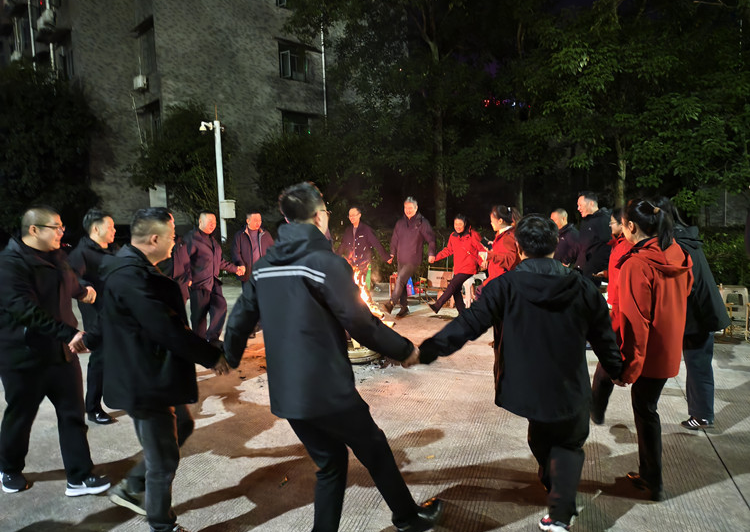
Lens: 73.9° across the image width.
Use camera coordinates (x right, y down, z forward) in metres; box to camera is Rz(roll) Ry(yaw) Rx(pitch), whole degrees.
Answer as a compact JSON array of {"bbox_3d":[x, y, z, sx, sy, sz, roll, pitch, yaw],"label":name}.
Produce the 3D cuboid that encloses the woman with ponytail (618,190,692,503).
[{"bbox_3d":[1.515,0.444,2.700,0.490,1.600,0.380,-6,7,-37],"label":"woman with ponytail"}]

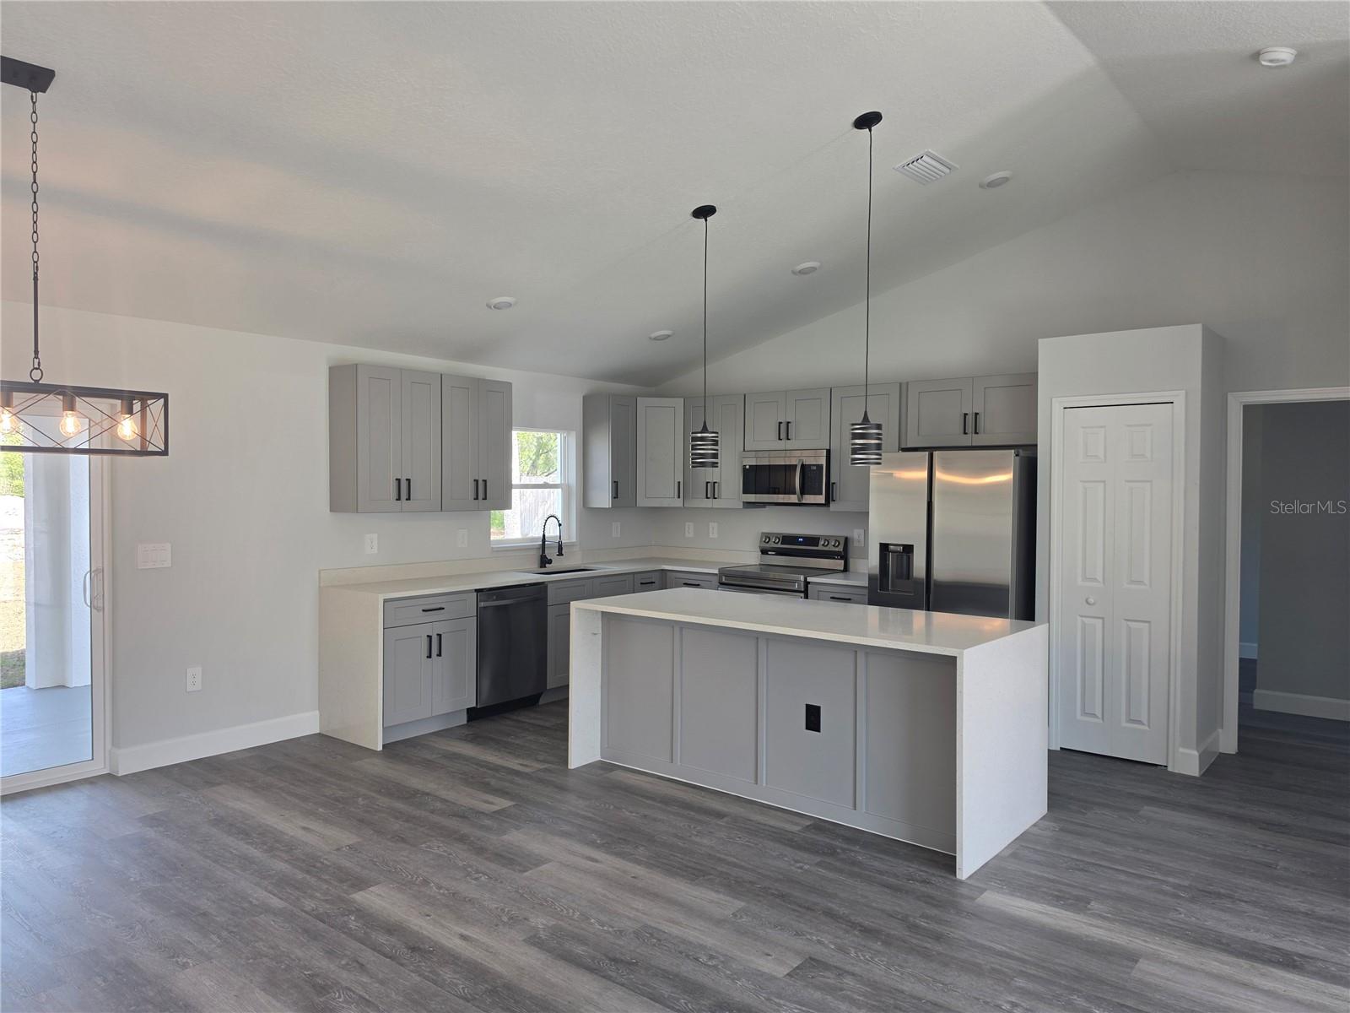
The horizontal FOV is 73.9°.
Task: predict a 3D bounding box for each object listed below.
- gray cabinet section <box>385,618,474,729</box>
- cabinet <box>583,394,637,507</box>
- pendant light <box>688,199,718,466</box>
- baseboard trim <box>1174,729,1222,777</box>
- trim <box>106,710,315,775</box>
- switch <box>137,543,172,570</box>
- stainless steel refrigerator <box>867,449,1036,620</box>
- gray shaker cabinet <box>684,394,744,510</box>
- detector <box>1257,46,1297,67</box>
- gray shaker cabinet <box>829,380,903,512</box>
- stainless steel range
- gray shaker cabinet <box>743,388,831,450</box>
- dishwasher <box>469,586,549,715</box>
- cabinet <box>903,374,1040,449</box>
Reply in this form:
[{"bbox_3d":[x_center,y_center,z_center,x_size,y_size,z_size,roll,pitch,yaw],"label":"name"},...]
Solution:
[{"bbox_3d":[-1.692,0.999,5.674,0.520,0.585,0.677,1,1,39],"label":"gray cabinet section"},{"bbox_3d":[-0.541,-0.446,7.423,0.325,0.912,0.310,1,2,39],"label":"cabinet"},{"bbox_3d":[0.162,-0.903,4.838,0.148,1.395,0.148,0,1,0],"label":"pendant light"},{"bbox_3d":[2.970,1.382,5.084,0.115,0.134,0.620,1,1,40],"label":"baseboard trim"},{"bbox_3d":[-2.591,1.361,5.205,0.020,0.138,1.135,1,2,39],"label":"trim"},{"bbox_3d":[-2.838,0.271,4.897,0.010,0.126,0.167,1,1,40],"label":"switch"},{"bbox_3d":[1.882,0.544,5.891,0.915,1.785,0.790,1,2,39],"label":"stainless steel refrigerator"},{"bbox_3d":[0.414,-0.435,7.388,0.610,0.909,0.330,1,1,40],"label":"gray shaker cabinet"},{"bbox_3d":[2.441,-1.818,3.637,0.135,0.035,0.135,20,13,38],"label":"detector"},{"bbox_3d":[1.459,-0.418,6.560,0.555,0.912,0.325,1,2,39],"label":"gray shaker cabinet"},{"bbox_3d":[0.815,0.818,6.833,0.760,1.188,0.665,1,1,40],"label":"stainless steel range"},{"bbox_3d":[0.948,-0.658,6.973,0.767,0.455,0.325,1,2,39],"label":"gray shaker cabinet"},{"bbox_3d":[-1.314,0.980,6.249,0.602,0.868,0.607,1,2,39],"label":"dishwasher"},{"bbox_3d":[2.054,-0.629,6.022,0.917,0.457,0.330,1,1,40],"label":"cabinet"}]

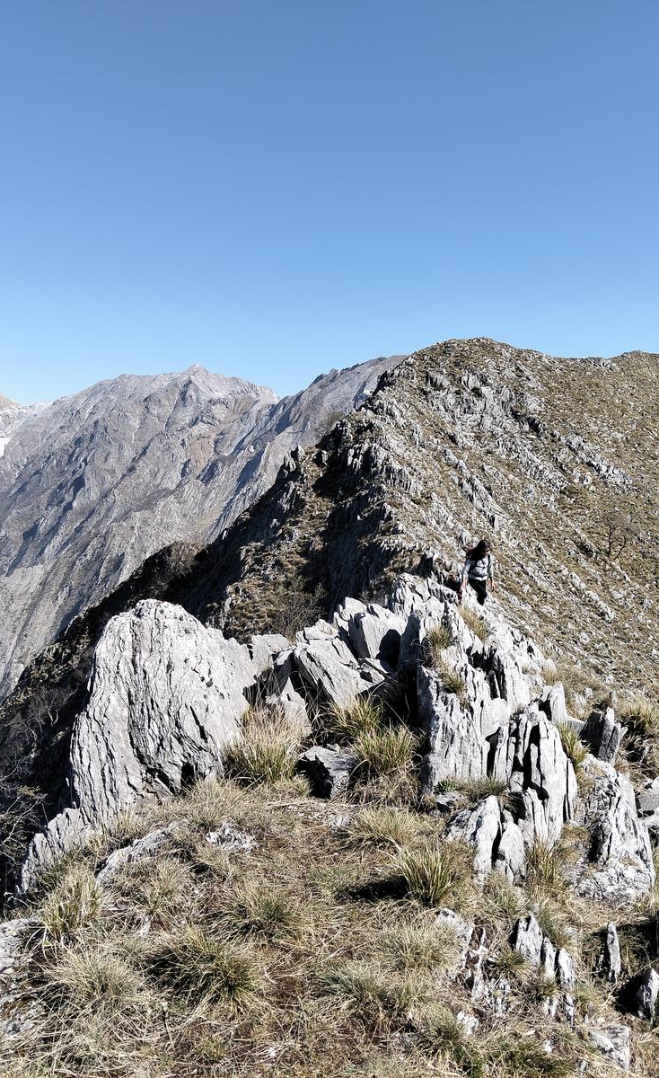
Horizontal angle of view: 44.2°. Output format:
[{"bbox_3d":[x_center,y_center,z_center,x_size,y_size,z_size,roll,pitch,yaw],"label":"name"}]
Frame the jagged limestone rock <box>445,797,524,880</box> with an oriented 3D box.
[{"bbox_3d":[0.826,1.588,4.300,0.420,0.420,0.300,0,3,0],"label":"jagged limestone rock"}]

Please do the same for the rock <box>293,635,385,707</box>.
[{"bbox_3d":[0.067,1.039,6.400,0.720,0.550,0.550,0,3,0],"label":"rock"}]

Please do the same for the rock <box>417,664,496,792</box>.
[{"bbox_3d":[0.780,1.157,5.000,0.428,0.718,0.500,0,6,0],"label":"rock"}]

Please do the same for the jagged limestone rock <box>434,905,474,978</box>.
[{"bbox_3d":[0.508,1.638,3.300,0.148,0.226,0.180,0,6,0],"label":"jagged limestone rock"}]

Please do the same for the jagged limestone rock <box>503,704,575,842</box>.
[{"bbox_3d":[1.299,1.465,5.000,0.440,0.820,0.450,0,3,0],"label":"jagged limestone rock"}]

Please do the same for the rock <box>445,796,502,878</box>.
[{"bbox_3d":[0.764,1.579,4.300,0.300,0.400,0.270,0,3,0],"label":"rock"}]

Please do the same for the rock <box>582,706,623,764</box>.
[{"bbox_3d":[1.981,1.425,5.900,0.260,0.367,0.300,0,6,0],"label":"rock"}]

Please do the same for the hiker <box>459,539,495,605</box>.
[{"bbox_3d":[2.460,0.740,13.500,0.550,1.450,0.500,-1,6,-12],"label":"hiker"}]

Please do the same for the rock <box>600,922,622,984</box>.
[{"bbox_3d":[1.146,1.683,3.300,0.092,0.235,0.110,0,3,0],"label":"rock"}]

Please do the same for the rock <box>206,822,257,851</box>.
[{"bbox_3d":[-0.512,1.537,4.200,0.257,0.109,0.160,0,6,0],"label":"rock"}]

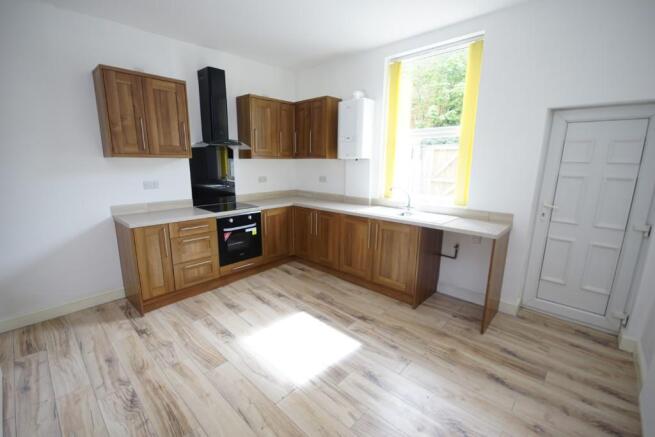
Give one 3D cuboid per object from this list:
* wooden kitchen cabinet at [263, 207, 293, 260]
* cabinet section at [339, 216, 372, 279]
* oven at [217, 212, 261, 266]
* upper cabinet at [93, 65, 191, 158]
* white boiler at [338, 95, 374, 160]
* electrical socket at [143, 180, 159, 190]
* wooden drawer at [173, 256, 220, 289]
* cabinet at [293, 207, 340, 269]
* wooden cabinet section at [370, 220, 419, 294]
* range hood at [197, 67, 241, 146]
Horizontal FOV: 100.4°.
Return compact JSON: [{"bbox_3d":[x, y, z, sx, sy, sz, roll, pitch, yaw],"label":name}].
[{"bbox_3d":[-0.882,0.179,3.966,0.575,0.722,0.532,11,15,41],"label":"wooden kitchen cabinet"},{"bbox_3d":[0.532,0.302,3.459,0.496,0.721,0.560,10,15,42],"label":"cabinet section"},{"bbox_3d":[-1.243,0.211,3.537,0.550,0.592,0.595,11,15,41],"label":"oven"},{"bbox_3d":[-1.866,-1.038,2.827,0.314,0.795,0.723,11,15,41],"label":"upper cabinet"},{"bbox_3d":[0.368,-1.133,3.538,0.365,0.715,0.250,11,15,41],"label":"white boiler"},{"bbox_3d":[-1.977,-0.368,3.071,0.012,0.086,0.147,11,15,41],"label":"electrical socket"},{"bbox_3d":[-1.599,0.558,3.184,0.495,0.277,0.495,11,15,41],"label":"wooden drawer"},{"bbox_3d":[0.018,0.201,3.885,0.882,0.722,0.575,11,15,41],"label":"cabinet"},{"bbox_3d":[0.901,0.371,3.126,0.507,0.721,0.560,10,15,42],"label":"wooden cabinet section"},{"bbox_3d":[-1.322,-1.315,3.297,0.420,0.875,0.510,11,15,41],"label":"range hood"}]

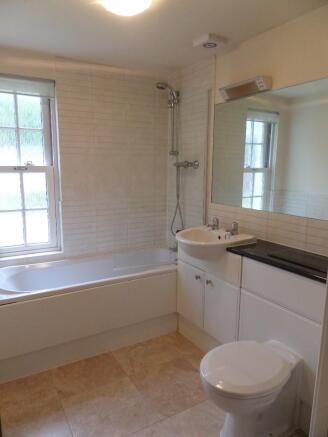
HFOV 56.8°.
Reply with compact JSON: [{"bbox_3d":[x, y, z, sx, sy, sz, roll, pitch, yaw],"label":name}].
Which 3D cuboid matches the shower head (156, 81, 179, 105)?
[{"bbox_3d":[0.032,-1.095,2.646,0.190,0.195,0.085,-5,11,-30],"label":"shower head"}]

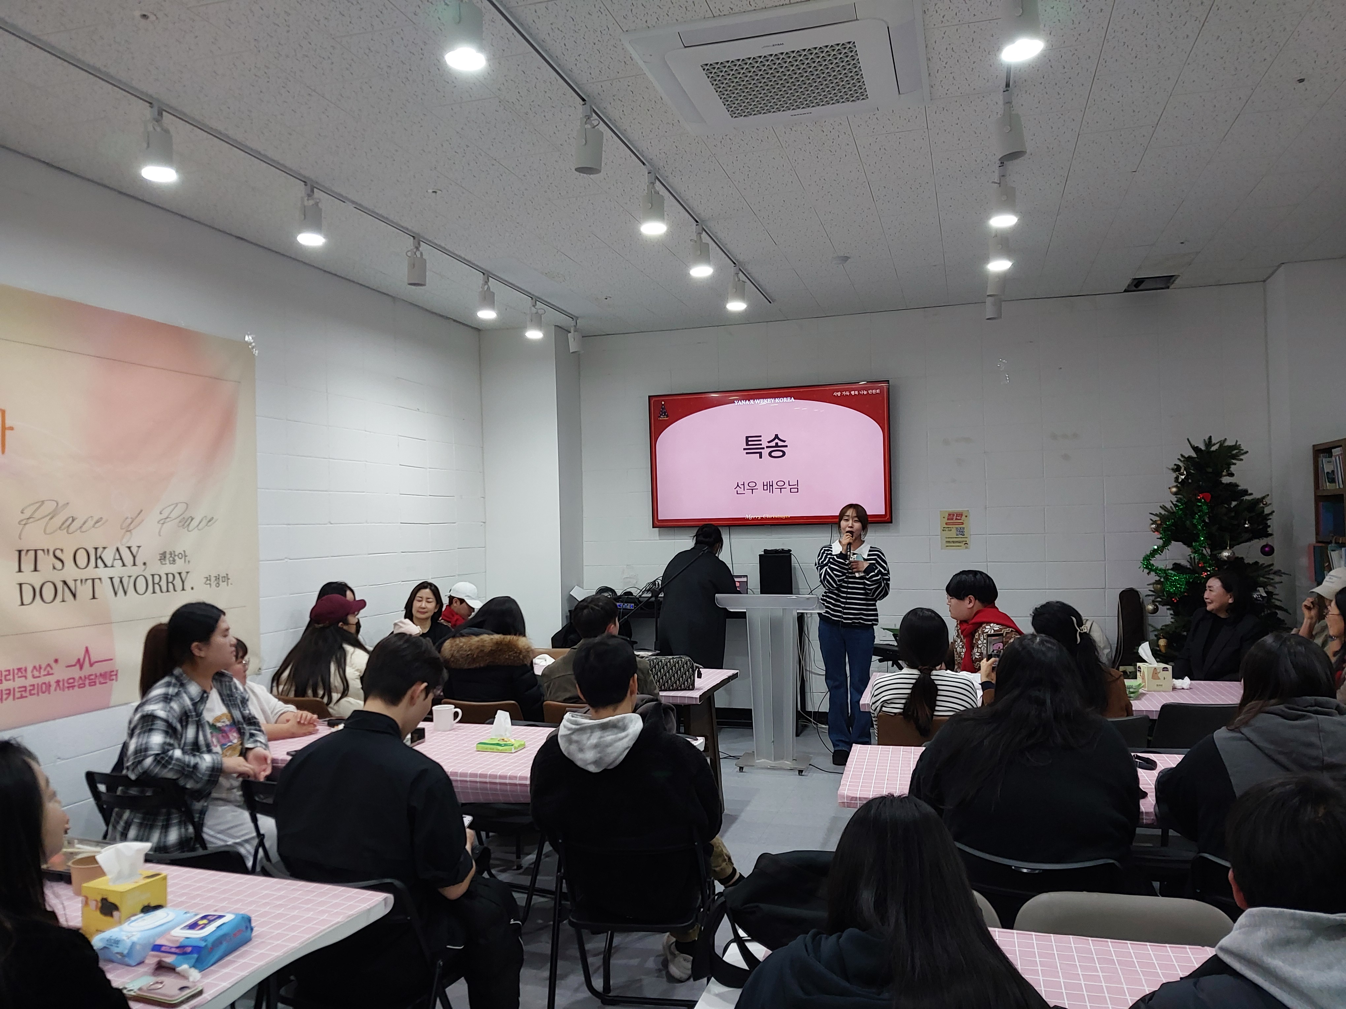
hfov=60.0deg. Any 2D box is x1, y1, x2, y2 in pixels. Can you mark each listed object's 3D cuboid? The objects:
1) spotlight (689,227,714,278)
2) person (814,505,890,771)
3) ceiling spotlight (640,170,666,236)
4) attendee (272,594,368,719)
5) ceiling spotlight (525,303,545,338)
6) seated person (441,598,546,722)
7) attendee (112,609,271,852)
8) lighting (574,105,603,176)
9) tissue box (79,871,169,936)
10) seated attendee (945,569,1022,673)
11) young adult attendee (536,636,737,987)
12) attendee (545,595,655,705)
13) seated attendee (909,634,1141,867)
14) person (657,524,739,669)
[{"bbox_3d":[0.146,-1.298,5.961,0.100,0.245,0.100,-2,-1,14],"label":"spotlight"},{"bbox_3d":[1.195,0.861,7.730,0.480,1.700,0.380,-1,-1,12],"label":"person"},{"bbox_3d":[-0.088,-1.308,5.056,0.100,0.245,0.100,-2,-1,14],"label":"ceiling spotlight"},{"bbox_3d":[-1.620,1.078,5.550,0.520,1.280,0.720,-2,-1,42],"label":"attendee"},{"bbox_3d":[-0.889,-1.187,7.500,0.110,0.220,0.110,-1,-1,0],"label":"ceiling spotlight"},{"bbox_3d":[-0.760,1.078,5.640,0.500,1.280,0.800,-2,-1,13],"label":"seated person"},{"bbox_3d":[-1.600,1.026,4.030,0.680,1.330,0.520,-1,-1,-22],"label":"attendee"},{"bbox_3d":[-0.306,-1.327,4.230,0.100,0.245,0.100,-1,-1,0],"label":"lighting"},{"bbox_3d":[-1.160,0.853,2.473,0.118,0.118,0.122,-2,-1,24],"label":"tissue box"},{"bbox_3d":[1.572,0.974,5.920,0.720,1.300,0.560,0,-2,-44],"label":"seated attendee"},{"bbox_3d":[-0.075,1.024,3.700,0.580,1.250,0.820,-2,-1,11],"label":"young adult attendee"},{"bbox_3d":[-0.210,1.053,5.520,0.530,1.300,0.800,-2,-1,18],"label":"attendee"},{"bbox_3d":[0.940,0.990,3.120,0.560,1.290,0.800,-2,-1,18],"label":"seated attendee"},{"bbox_3d":[0.158,0.923,8.150,0.520,1.560,0.550,-2,-1,27],"label":"person"}]

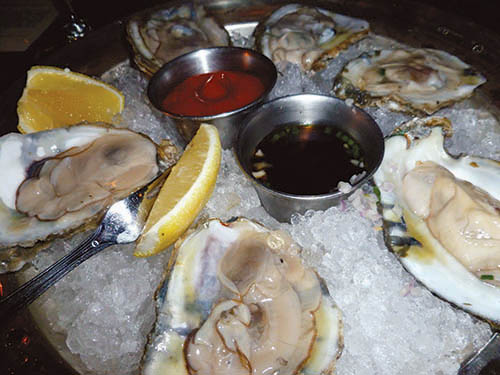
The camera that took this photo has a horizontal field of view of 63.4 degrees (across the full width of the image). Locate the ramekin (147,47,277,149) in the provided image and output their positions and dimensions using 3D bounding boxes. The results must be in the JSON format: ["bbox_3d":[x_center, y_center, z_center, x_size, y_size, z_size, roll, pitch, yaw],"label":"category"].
[{"bbox_3d":[-0.017,-0.043,0.213,0.065,0.032,0.065,-4,48,4],"label":"ramekin"}]

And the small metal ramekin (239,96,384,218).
[{"bbox_3d":[0.027,-0.011,0.192,0.065,0.032,0.065,-4,51,4],"label":"small metal ramekin"}]

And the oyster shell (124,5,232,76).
[{"bbox_3d":[-0.043,-0.092,0.261,0.070,0.030,0.072,2,52,8],"label":"oyster shell"}]

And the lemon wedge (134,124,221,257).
[{"bbox_3d":[-0.033,0.002,0.190,0.030,0.030,0.071,16,64,18],"label":"lemon wedge"}]

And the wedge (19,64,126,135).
[{"bbox_3d":[-0.104,-0.050,0.238,0.063,0.036,0.036,3,52,9],"label":"wedge"}]

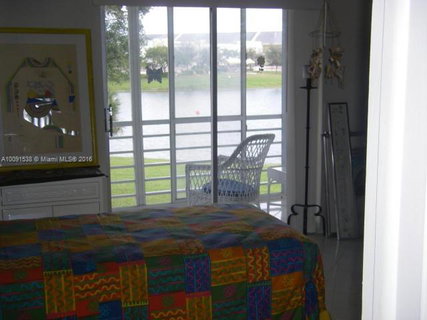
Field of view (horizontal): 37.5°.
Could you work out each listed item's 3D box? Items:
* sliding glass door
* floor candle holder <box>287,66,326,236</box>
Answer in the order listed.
[{"bbox_3d":[-0.061,-0.261,5.329,1.710,2.014,0.110,-4,9,-18],"label":"sliding glass door"},{"bbox_3d":[0.816,-0.036,5.410,0.335,1.525,0.310,1,9,9],"label":"floor candle holder"}]

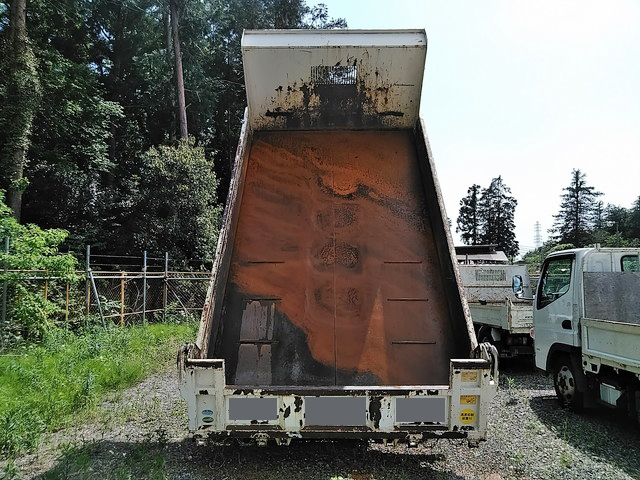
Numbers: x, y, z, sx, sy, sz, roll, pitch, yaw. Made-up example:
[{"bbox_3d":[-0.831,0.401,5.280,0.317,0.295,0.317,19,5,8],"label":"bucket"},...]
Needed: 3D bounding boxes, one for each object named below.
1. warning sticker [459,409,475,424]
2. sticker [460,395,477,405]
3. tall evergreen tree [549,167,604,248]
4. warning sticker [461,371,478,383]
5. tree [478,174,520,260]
[{"bbox_3d":[0.819,0.980,2.770,0.086,0.084,0.010,0,-5,0],"label":"warning sticker"},{"bbox_3d":[0.825,0.889,2.770,0.090,0.052,0.010,0,-5,0],"label":"sticker"},{"bbox_3d":[28.782,-0.819,55.280,5.824,14.430,5.600,0,-5,0],"label":"tall evergreen tree"},{"bbox_3d":[0.831,0.760,2.770,0.089,0.059,0.010,0,-5,0],"label":"warning sticker"},{"bbox_3d":[19.962,-0.366,55.240,4.473,13.521,4.400,0,-5,0],"label":"tree"}]

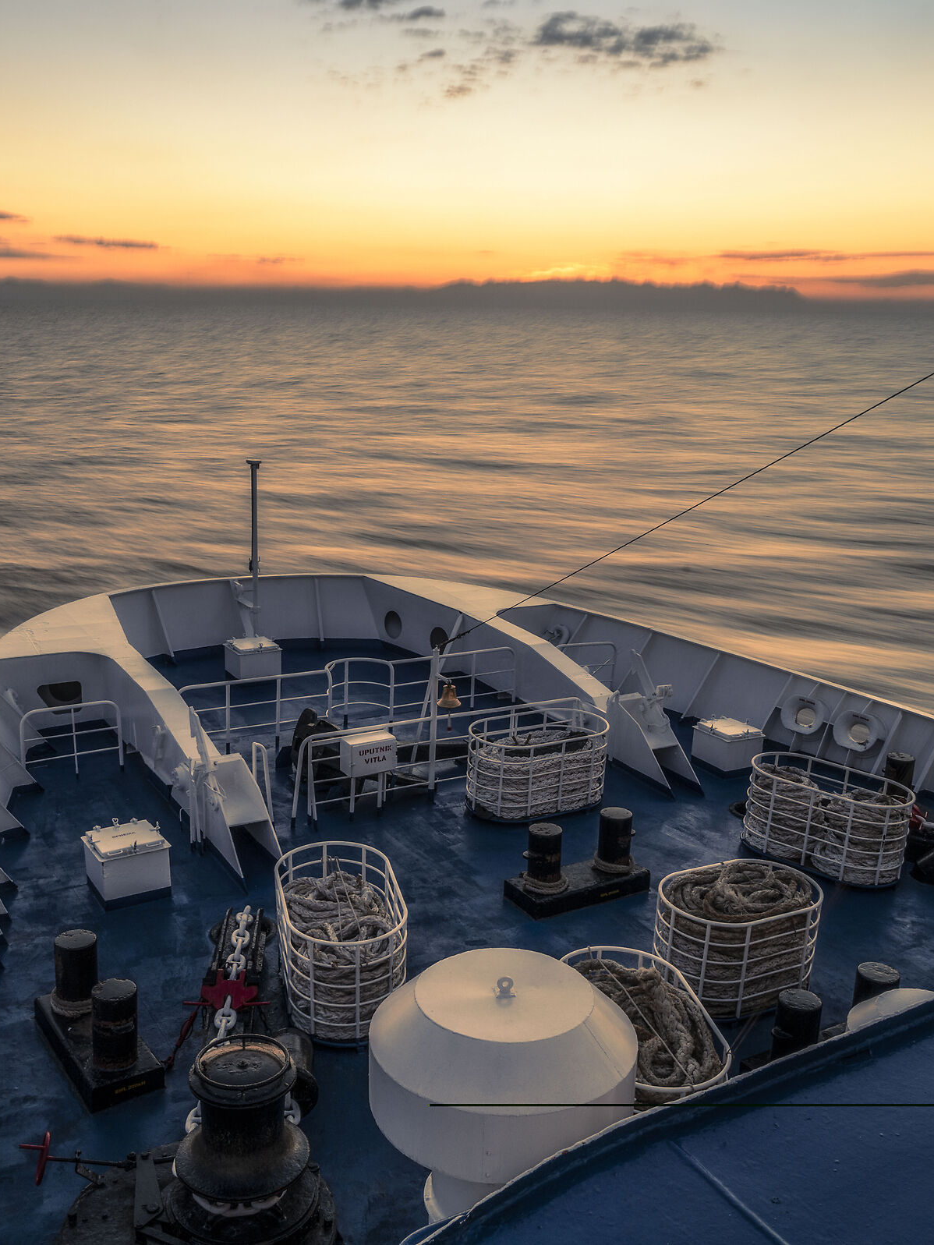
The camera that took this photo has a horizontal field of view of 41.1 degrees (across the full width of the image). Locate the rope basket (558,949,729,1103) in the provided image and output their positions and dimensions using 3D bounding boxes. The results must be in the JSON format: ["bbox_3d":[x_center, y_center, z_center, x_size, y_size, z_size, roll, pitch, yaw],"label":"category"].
[{"bbox_3d":[1.284,3.435,9.635,1.060,0.960,1.908,-1,16,-12],"label":"rope basket"}]

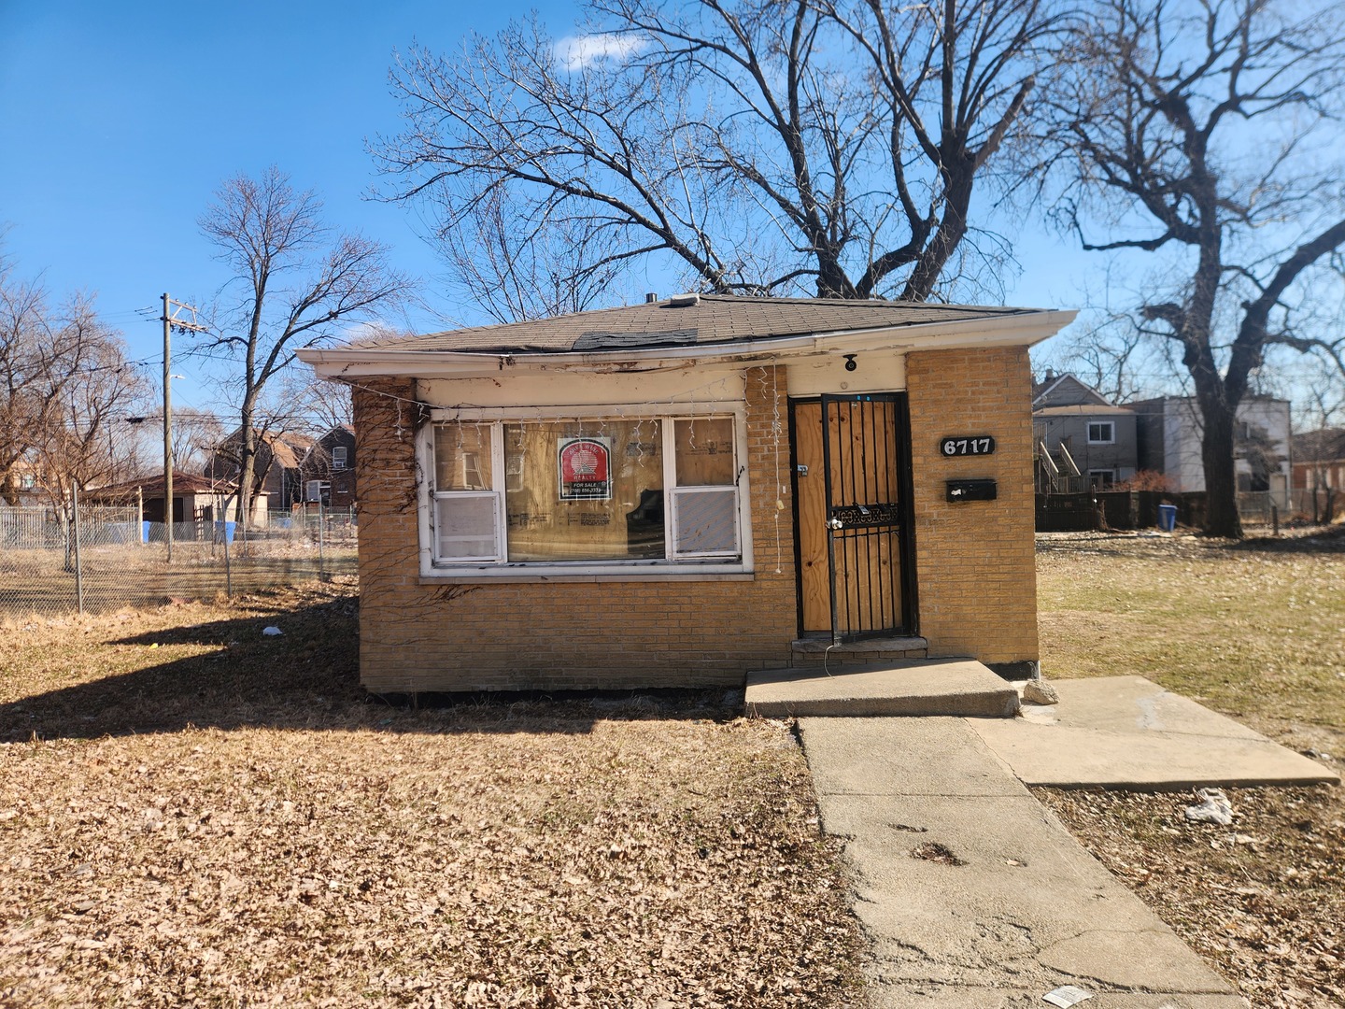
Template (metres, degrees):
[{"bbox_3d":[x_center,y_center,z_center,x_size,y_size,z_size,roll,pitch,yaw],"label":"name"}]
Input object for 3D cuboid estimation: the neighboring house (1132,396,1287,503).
[{"bbox_3d":[32.000,-2.676,57.400,6.900,7.100,13.500,-1,0,5],"label":"neighboring house"}]

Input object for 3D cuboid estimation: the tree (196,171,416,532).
[{"bbox_3d":[-21.000,-8.800,51.000,12.300,20.500,11.500,-1,0,5],"label":"tree"}]

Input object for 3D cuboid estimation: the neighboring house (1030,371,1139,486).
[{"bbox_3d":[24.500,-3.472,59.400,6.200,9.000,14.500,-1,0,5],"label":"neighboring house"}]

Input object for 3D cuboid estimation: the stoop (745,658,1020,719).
[{"bbox_3d":[1.620,1.503,7.250,2.030,0.220,1.050,-1,0,5],"label":"stoop"}]

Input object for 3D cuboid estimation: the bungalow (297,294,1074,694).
[{"bbox_3d":[0.570,-0.452,13.600,6.600,4.150,12.200,-1,0,5],"label":"bungalow"}]

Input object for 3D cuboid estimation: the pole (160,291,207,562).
[{"bbox_3d":[-18.840,-2.860,34.300,0.500,10.100,2.600,-1,0,5],"label":"pole"}]

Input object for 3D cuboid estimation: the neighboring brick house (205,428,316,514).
[{"bbox_3d":[-31.200,-1.825,72.000,6.100,8.000,12.500,-1,0,5],"label":"neighboring brick house"}]

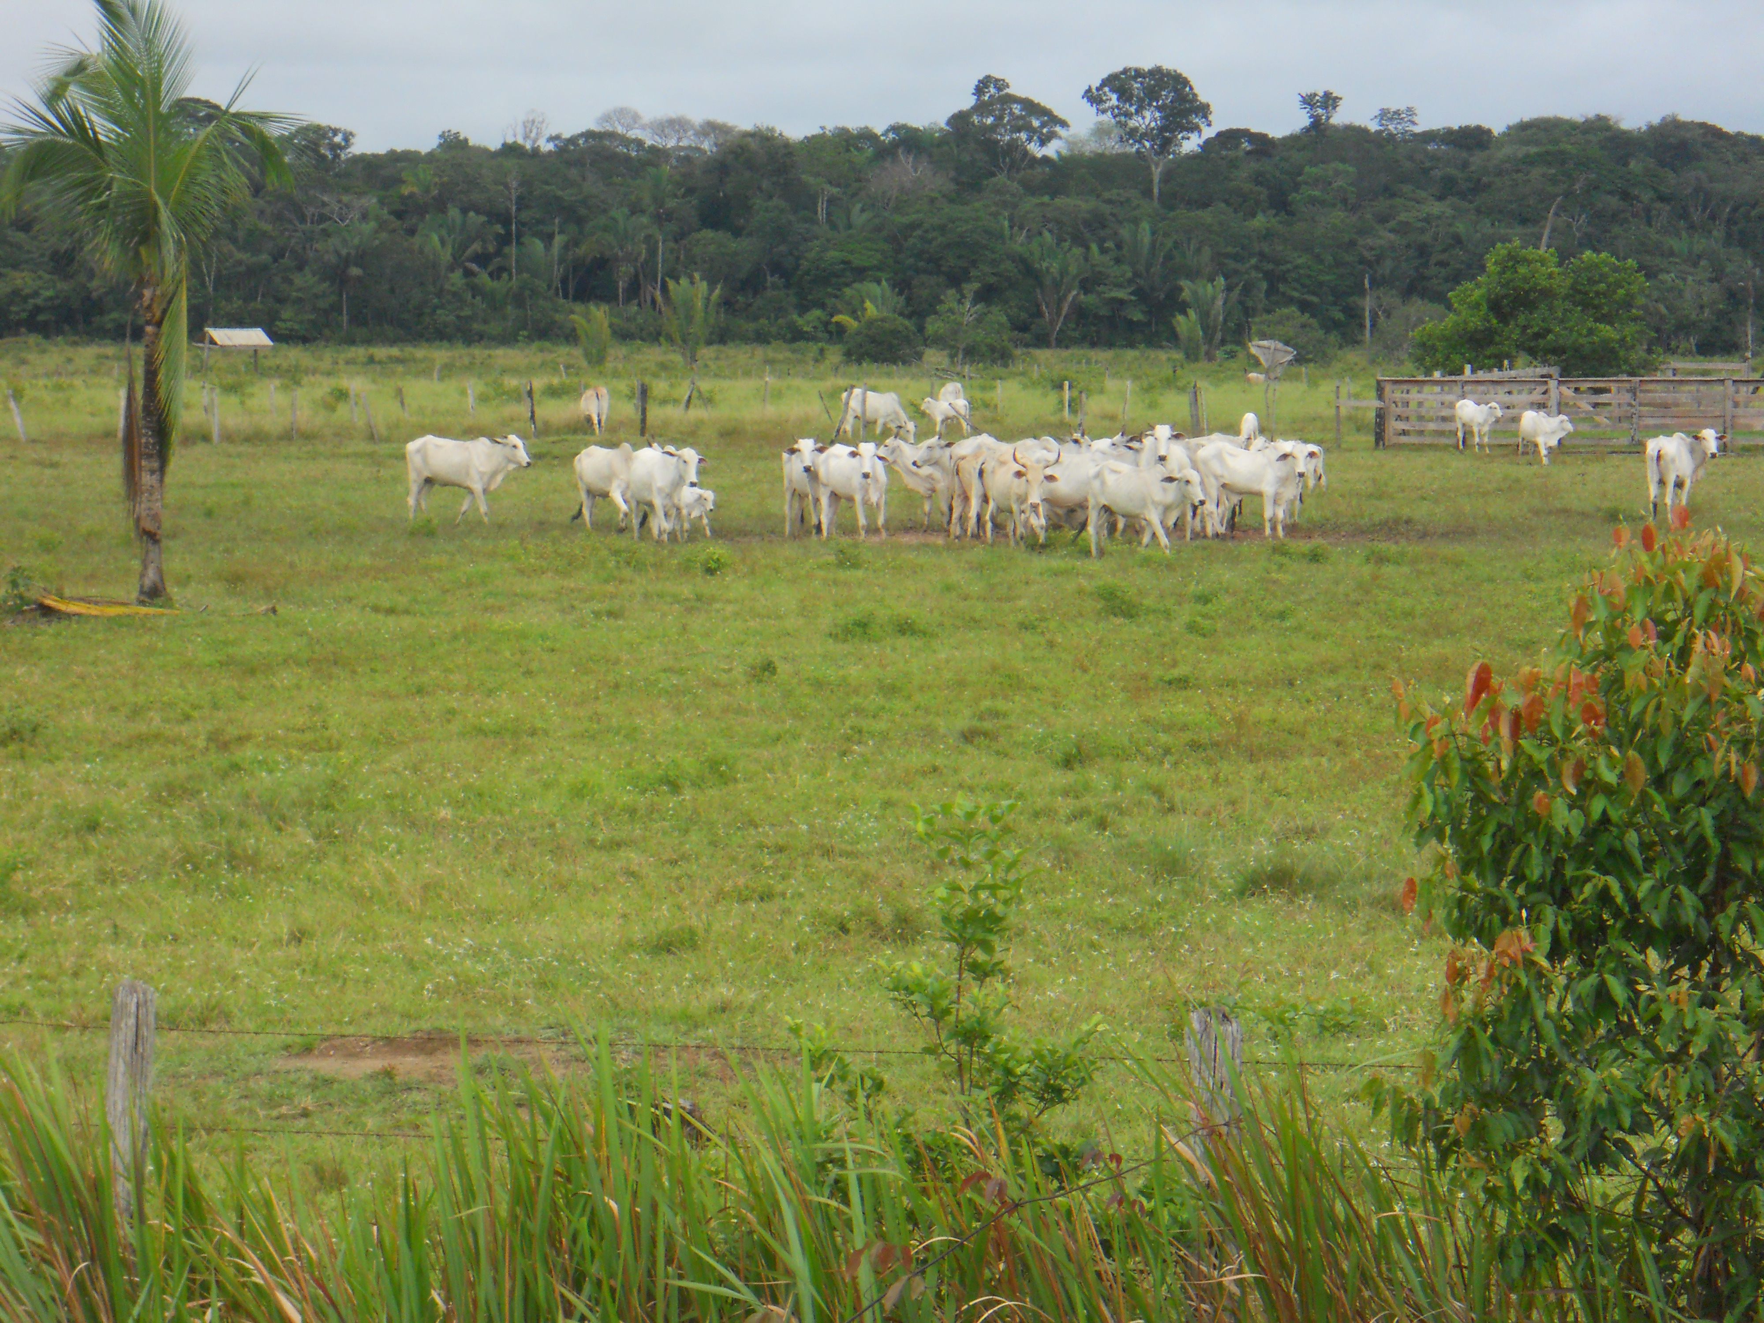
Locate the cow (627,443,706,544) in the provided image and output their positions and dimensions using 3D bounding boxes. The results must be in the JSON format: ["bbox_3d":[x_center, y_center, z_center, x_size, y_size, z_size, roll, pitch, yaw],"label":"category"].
[{"bbox_3d":[-3.182,-2.509,105.600,0.580,1.420,1.950,-1,3,-24],"label":"cow"}]

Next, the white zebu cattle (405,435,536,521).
[{"bbox_3d":[-6.885,-3.046,119.000,2.080,1.490,0.550,1,3,13],"label":"white zebu cattle"}]

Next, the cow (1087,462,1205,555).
[{"bbox_3d":[3.884,-2.251,105.000,1.850,1.400,0.500,0,3,-8],"label":"cow"}]

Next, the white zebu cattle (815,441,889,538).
[{"bbox_3d":[-0.458,-2.663,110.300,0.600,1.500,2.000,-2,3,-32],"label":"white zebu cattle"}]

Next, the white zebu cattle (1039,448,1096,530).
[{"bbox_3d":[2.953,-2.672,112.000,2.000,1.480,0.580,0,3,-5],"label":"white zebu cattle"}]

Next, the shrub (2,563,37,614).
[{"bbox_3d":[-9.666,-0.804,80.000,0.420,0.560,0.420,0,3,0],"label":"shrub"}]

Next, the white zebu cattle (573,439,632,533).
[{"bbox_3d":[-4.319,-2.883,118.000,2.000,1.480,0.550,1,3,25],"label":"white zebu cattle"}]

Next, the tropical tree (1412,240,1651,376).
[{"bbox_3d":[27.324,-14.430,300.000,9.900,6.400,8.500,0,3,0],"label":"tropical tree"}]

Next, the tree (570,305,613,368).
[{"bbox_3d":[-17.934,-19.974,440.000,2.600,4.100,2.500,0,3,0],"label":"tree"}]

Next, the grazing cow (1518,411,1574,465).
[{"bbox_3d":[15.828,-5.353,170.000,1.650,1.280,0.480,3,4,42],"label":"grazing cow"}]

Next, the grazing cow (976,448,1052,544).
[{"bbox_3d":[2.022,-2.494,108.500,0.580,1.520,2.000,-2,4,-38],"label":"grazing cow"}]

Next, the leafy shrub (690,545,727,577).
[{"bbox_3d":[-2.185,-1.276,90.500,0.460,0.380,0.440,0,3,0],"label":"leafy shrub"}]

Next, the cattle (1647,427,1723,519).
[{"bbox_3d":[13.277,-3.089,118.000,0.650,1.550,1.900,1,3,22],"label":"cattle"}]

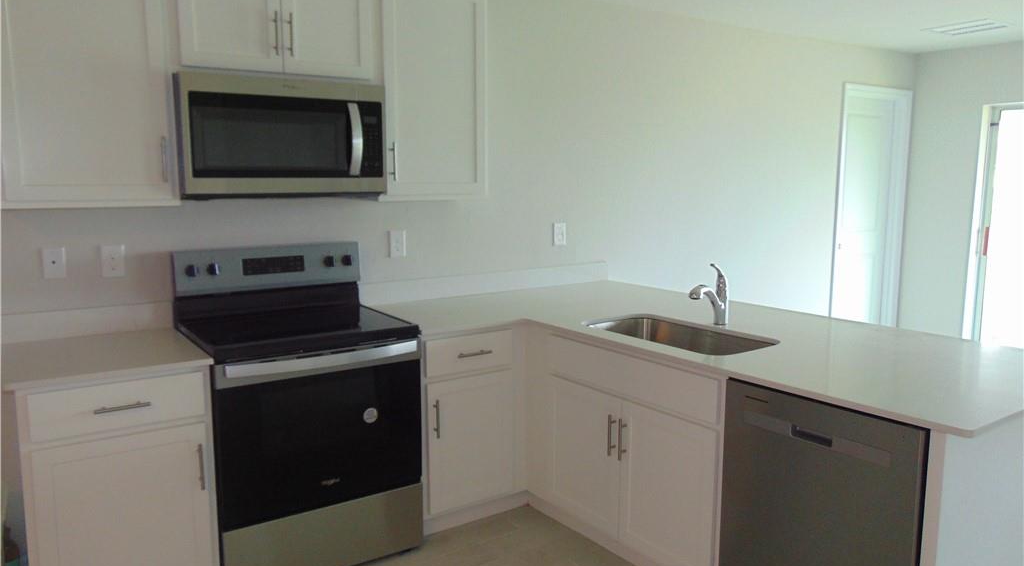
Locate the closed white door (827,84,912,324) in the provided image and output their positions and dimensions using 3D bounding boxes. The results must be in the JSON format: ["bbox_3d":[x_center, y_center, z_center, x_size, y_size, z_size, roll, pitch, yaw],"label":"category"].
[{"bbox_3d":[2.793,-0.422,5.816,0.965,2.150,0.110,-6,10,-35],"label":"closed white door"}]

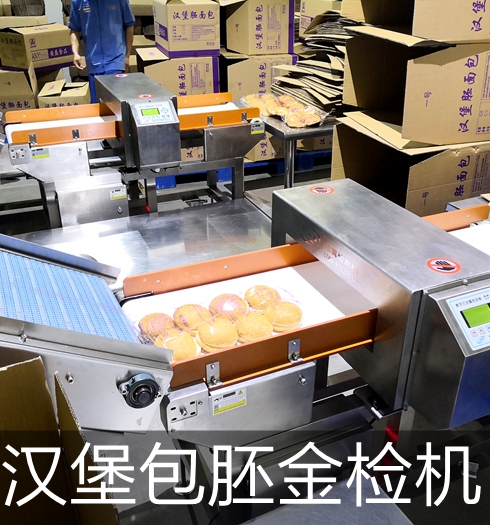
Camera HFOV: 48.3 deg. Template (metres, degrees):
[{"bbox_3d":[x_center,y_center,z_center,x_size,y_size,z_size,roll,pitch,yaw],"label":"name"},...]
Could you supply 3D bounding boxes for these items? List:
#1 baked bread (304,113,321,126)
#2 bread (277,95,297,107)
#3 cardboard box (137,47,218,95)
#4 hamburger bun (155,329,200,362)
[{"bbox_3d":[0.380,-0.799,3.058,0.100,0.055,0.100,-1,28,0],"label":"baked bread"},{"bbox_3d":[0.249,-0.949,3.197,0.100,0.055,0.100,-1,28,0],"label":"bread"},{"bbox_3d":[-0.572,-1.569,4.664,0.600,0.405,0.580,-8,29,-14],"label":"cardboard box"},{"bbox_3d":[-0.160,0.200,1.300,0.097,0.050,0.097,1,29,0],"label":"hamburger bun"}]

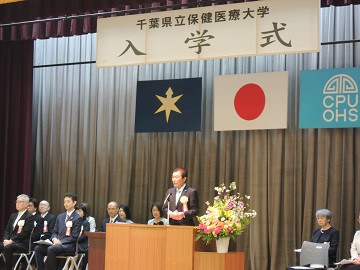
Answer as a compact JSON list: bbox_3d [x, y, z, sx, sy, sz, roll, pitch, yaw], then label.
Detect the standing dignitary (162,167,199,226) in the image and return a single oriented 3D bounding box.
[{"bbox_3d":[-0.018,1.256,13.122,0.500,1.700,0.360,-1,-4,32],"label":"standing dignitary"}]

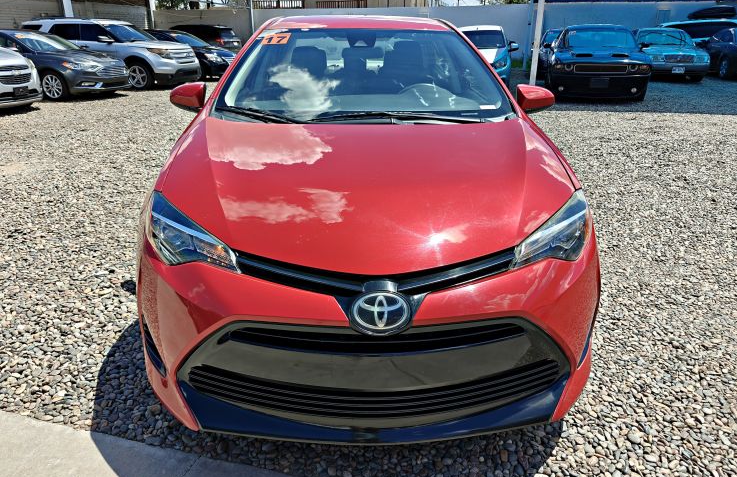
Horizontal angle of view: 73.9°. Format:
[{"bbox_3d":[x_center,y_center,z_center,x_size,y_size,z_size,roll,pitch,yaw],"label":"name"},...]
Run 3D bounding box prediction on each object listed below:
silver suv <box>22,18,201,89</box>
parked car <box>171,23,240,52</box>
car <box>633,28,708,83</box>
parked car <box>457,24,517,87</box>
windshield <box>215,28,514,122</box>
[{"bbox_3d":[-7.233,-5.256,13.848,5.000,1.780,2.020,7,24,15],"label":"silver suv"},{"bbox_3d":[-7.855,-8.084,20.723,4.600,1.720,1.850,6,24,16],"label":"parked car"},{"bbox_3d":[9.227,-5.843,15.447,1.760,1.430,4.700,6,24,15],"label":"car"},{"bbox_3d":[2.803,-4.665,12.657,1.760,1.500,4.200,6,23,14],"label":"parked car"},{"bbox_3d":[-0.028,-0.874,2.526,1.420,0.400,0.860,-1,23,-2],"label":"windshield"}]

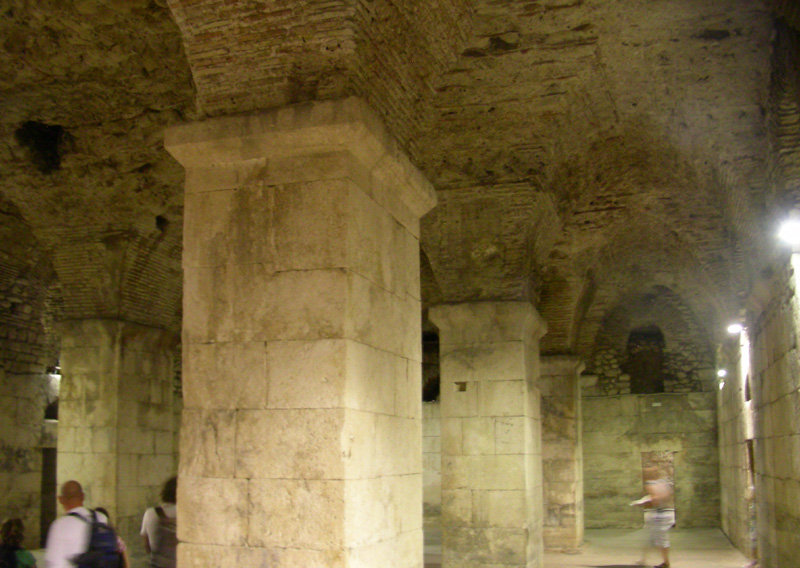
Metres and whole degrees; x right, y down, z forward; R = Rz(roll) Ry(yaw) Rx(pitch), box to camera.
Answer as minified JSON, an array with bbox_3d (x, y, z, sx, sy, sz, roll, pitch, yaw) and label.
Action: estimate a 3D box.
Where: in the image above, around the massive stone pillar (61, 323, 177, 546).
[{"bbox_3d":[-4.650,2.735,14.540,1.210,4.010,1.800,-3,-11,16],"label":"massive stone pillar"}]

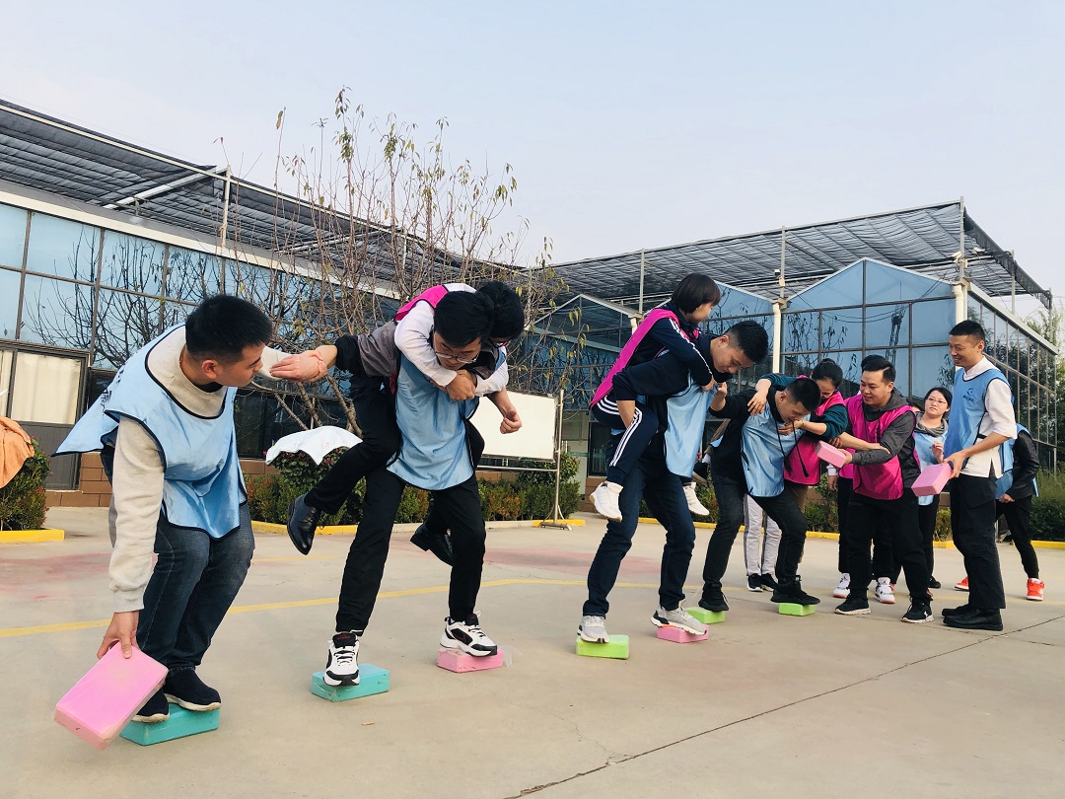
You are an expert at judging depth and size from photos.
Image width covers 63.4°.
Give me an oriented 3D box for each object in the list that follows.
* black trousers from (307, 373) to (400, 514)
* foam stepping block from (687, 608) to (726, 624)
[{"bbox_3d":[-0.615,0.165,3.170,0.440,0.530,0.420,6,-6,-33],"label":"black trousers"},{"bbox_3d":[0.940,1.177,4.707,0.143,0.070,0.218,-1,-6,41],"label":"foam stepping block"}]

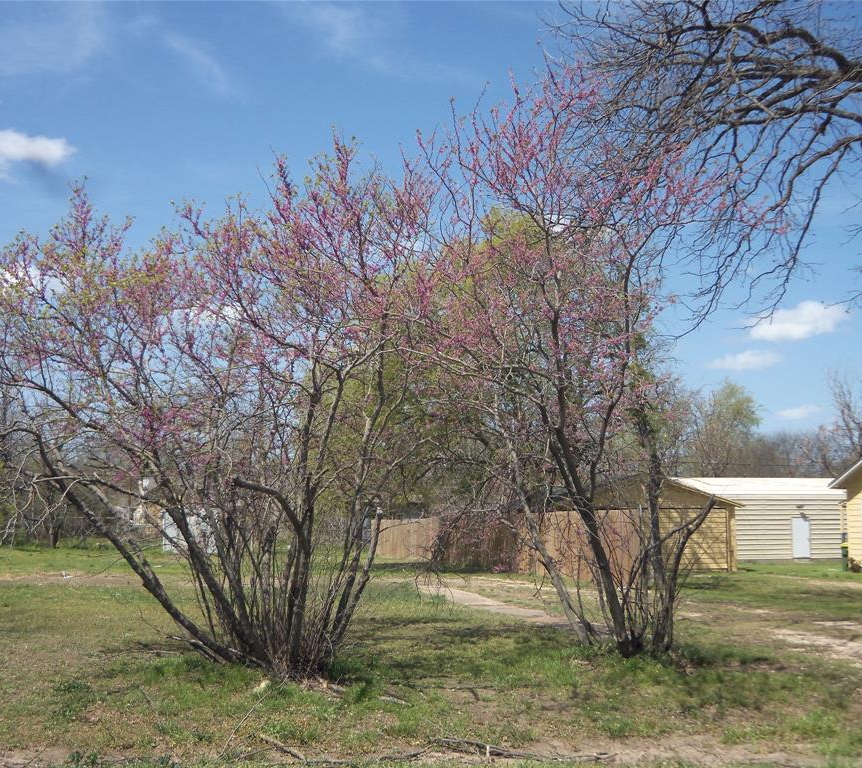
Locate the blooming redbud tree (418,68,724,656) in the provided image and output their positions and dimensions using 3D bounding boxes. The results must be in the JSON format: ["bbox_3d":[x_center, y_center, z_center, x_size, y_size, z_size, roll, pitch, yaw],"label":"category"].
[{"bbox_3d":[1.700,-0.300,13.450,3.850,6.900,3.700,0,-7,0],"label":"blooming redbud tree"}]

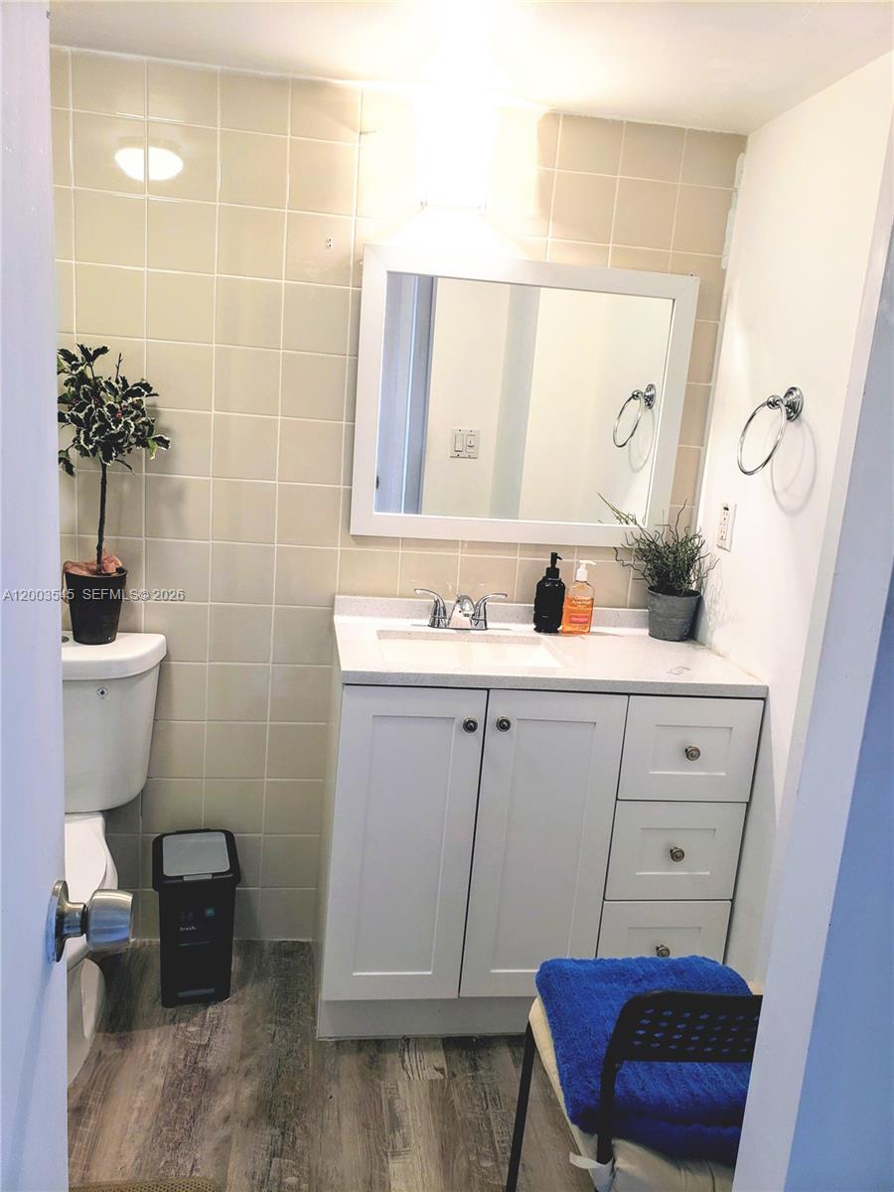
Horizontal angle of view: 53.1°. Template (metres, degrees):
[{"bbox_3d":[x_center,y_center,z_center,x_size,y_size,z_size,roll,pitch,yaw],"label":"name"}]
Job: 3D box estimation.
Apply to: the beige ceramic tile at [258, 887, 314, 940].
[{"bbox_3d":[-0.422,0.855,2.421,0.152,0.152,0.010,3,12,-9],"label":"beige ceramic tile"}]

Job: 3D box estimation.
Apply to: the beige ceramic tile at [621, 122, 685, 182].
[{"bbox_3d":[0.488,-1.051,2.129,0.151,0.121,0.010,2,12,-9],"label":"beige ceramic tile"}]

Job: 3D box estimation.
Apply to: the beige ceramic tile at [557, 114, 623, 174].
[{"bbox_3d":[0.333,-1.051,2.091,0.151,0.121,0.010,3,12,-9],"label":"beige ceramic tile"}]

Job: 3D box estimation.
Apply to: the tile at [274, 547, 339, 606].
[{"bbox_3d":[-0.352,-0.046,2.228,0.152,0.152,0.010,3,12,-9],"label":"tile"}]

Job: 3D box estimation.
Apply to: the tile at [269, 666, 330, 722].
[{"bbox_3d":[-0.375,0.254,2.292,0.152,0.152,0.010,3,12,-9],"label":"tile"}]

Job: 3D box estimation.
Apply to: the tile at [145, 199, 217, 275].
[{"bbox_3d":[-0.598,-0.810,2.020,0.152,0.152,0.010,3,12,-9],"label":"tile"}]

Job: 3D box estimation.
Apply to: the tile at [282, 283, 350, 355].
[{"bbox_3d":[-0.305,-0.648,2.102,0.151,0.152,0.010,2,12,-9],"label":"tile"}]

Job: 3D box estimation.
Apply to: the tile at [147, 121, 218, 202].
[{"bbox_3d":[-0.586,-0.962,1.989,0.151,0.152,0.010,2,12,-9],"label":"tile"}]

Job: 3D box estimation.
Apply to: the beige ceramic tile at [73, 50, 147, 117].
[{"bbox_3d":[-0.726,-1.098,1.929,0.152,0.120,0.010,2,12,-9],"label":"beige ceramic tile"}]

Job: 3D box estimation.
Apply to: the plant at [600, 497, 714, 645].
[{"bbox_3d":[0.526,-0.066,2.234,0.273,0.345,0.201,2,12,-9],"label":"plant"}]

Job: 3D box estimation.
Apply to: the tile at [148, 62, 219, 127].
[{"bbox_3d":[-0.570,-1.086,1.939,0.150,0.121,0.009,2,12,-9],"label":"tile"}]

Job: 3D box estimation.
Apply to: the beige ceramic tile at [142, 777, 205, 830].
[{"bbox_3d":[-0.701,0.541,2.307,0.148,0.148,0.010,2,12,-9],"label":"beige ceramic tile"}]

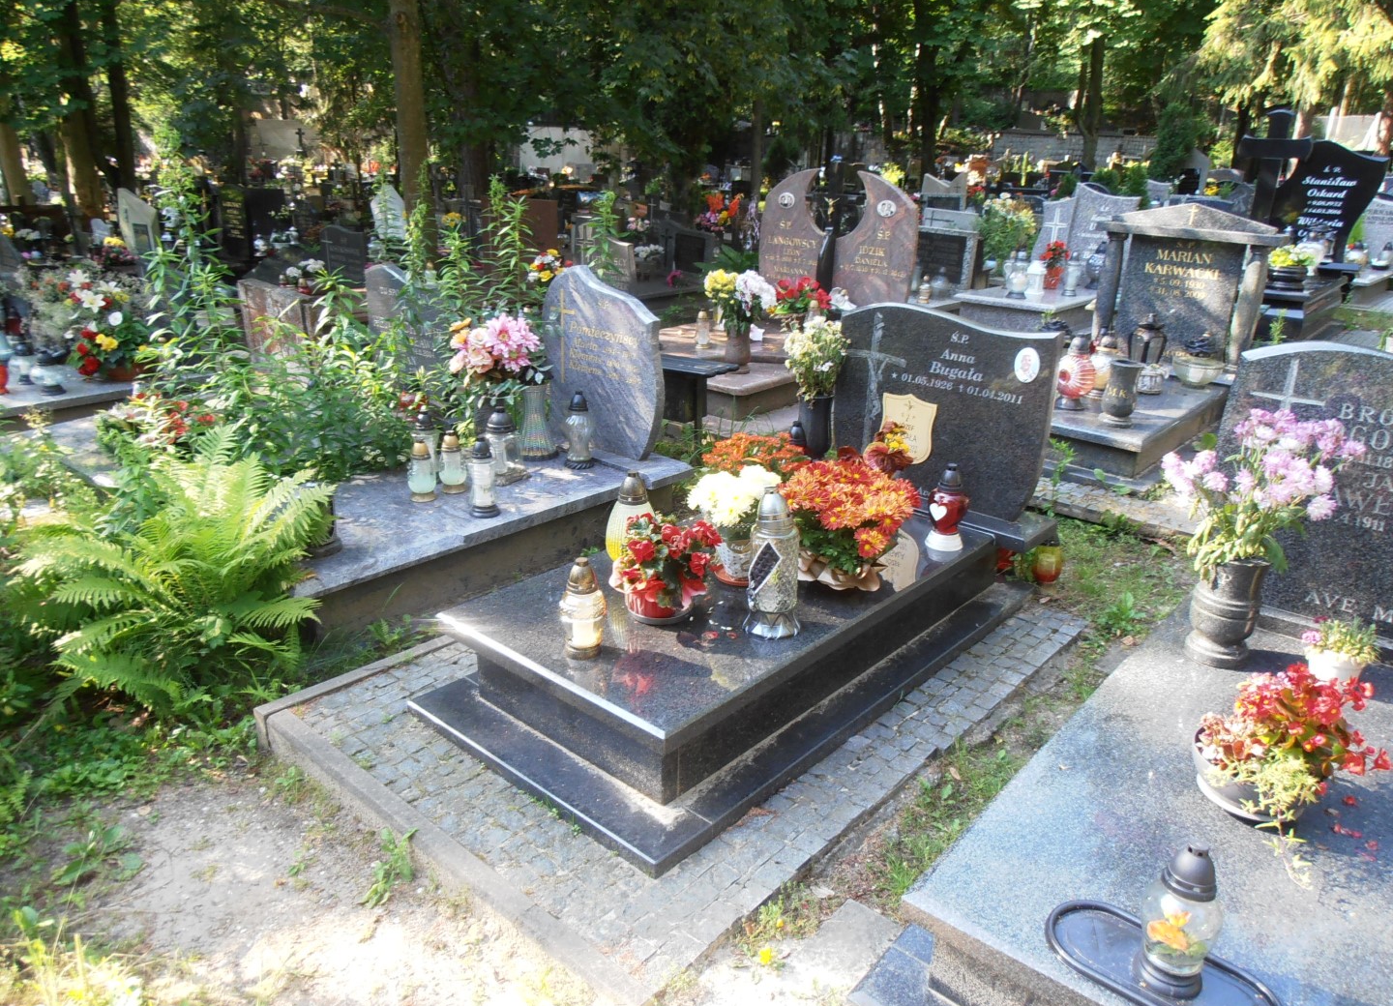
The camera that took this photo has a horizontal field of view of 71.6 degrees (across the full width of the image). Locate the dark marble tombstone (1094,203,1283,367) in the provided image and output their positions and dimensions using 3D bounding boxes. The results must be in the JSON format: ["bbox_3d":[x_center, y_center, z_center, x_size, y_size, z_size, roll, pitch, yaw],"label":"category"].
[{"bbox_3d":[2.986,-1.363,5.958,1.006,0.927,0.222,18,24,37],"label":"dark marble tombstone"}]

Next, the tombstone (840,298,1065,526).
[{"bbox_3d":[0.818,-0.337,3.326,0.797,0.664,0.068,17,26,39],"label":"tombstone"}]

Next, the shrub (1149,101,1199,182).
[{"bbox_3d":[6.433,-4.469,13.130,0.700,1.791,0.700,9,22,23],"label":"shrub"}]

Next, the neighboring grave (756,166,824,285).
[{"bbox_3d":[0.739,-1.892,7.004,0.598,1.015,0.121,18,26,38],"label":"neighboring grave"}]

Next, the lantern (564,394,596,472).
[{"bbox_3d":[-0.508,-0.315,4.201,0.130,0.313,0.130,-3,20,-7],"label":"lantern"}]

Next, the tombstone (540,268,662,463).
[{"bbox_3d":[-0.381,-0.593,4.048,0.647,0.761,0.085,15,25,37],"label":"tombstone"}]

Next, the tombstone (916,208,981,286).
[{"bbox_3d":[2.085,-2.136,8.088,0.615,0.636,0.100,17,26,39],"label":"tombstone"}]

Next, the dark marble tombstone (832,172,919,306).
[{"bbox_3d":[1.189,-1.640,6.409,0.624,1.044,0.120,17,26,40],"label":"dark marble tombstone"}]

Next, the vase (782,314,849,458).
[{"bbox_3d":[0.483,-0.448,3.918,0.260,0.610,0.250,2,20,7],"label":"vase"}]

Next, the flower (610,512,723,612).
[{"bbox_3d":[-0.087,0.174,2.712,0.295,0.275,0.270,-1,20,-2],"label":"flower"}]

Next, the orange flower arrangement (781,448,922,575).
[{"bbox_3d":[0.455,0.043,2.876,0.400,0.340,0.380,1,20,0],"label":"orange flower arrangement"}]

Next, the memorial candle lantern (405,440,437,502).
[{"bbox_3d":[-1.037,-0.120,3.633,0.106,0.229,0.106,-5,21,-16],"label":"memorial candle lantern"}]

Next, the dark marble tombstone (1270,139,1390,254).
[{"bbox_3d":[6.060,-2.892,9.281,0.854,1.099,0.100,17,26,39],"label":"dark marble tombstone"}]

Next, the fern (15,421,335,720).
[{"bbox_3d":[-1.567,0.197,2.987,0.880,0.660,0.840,-12,23,-29],"label":"fern"}]

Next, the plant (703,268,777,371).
[{"bbox_3d":[0.268,-1.091,5.853,0.442,0.596,0.384,2,21,2],"label":"plant"}]

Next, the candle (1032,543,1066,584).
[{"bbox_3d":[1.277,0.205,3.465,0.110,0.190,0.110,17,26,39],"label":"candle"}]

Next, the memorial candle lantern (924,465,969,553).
[{"bbox_3d":[0.809,0.010,3.098,0.130,0.268,0.125,18,25,38],"label":"memorial candle lantern"}]

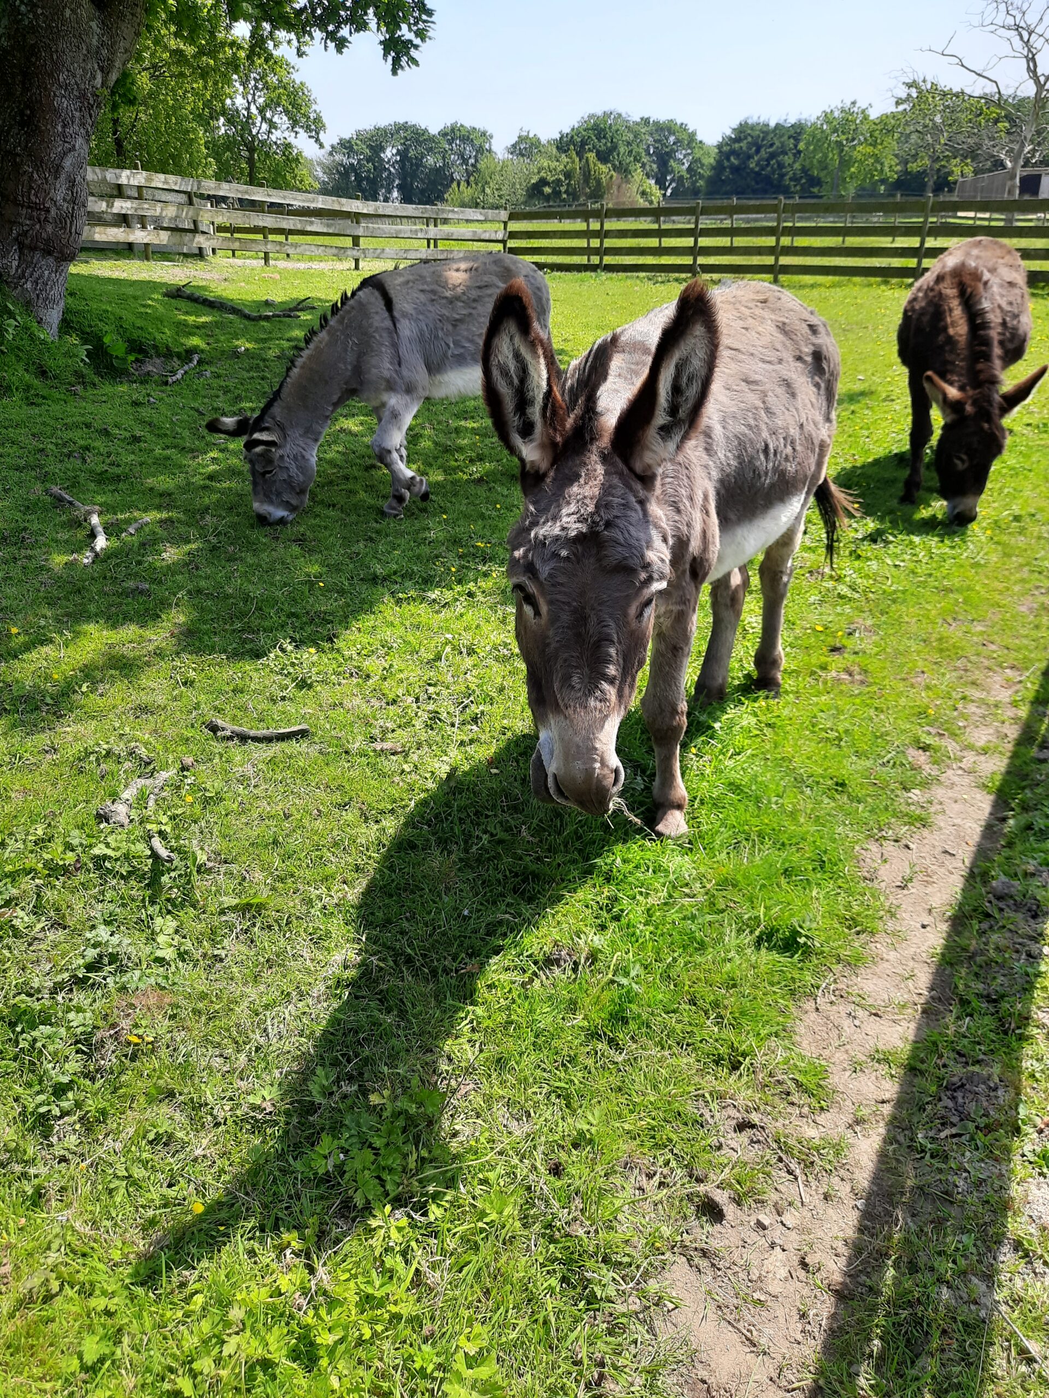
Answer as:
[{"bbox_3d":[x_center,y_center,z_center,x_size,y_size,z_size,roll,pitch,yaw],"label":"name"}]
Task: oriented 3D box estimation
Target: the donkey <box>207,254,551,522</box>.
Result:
[{"bbox_3d":[-0.578,-1.426,4.631,1.517,1.140,0.502,-14,28,-27],"label":"donkey"}]

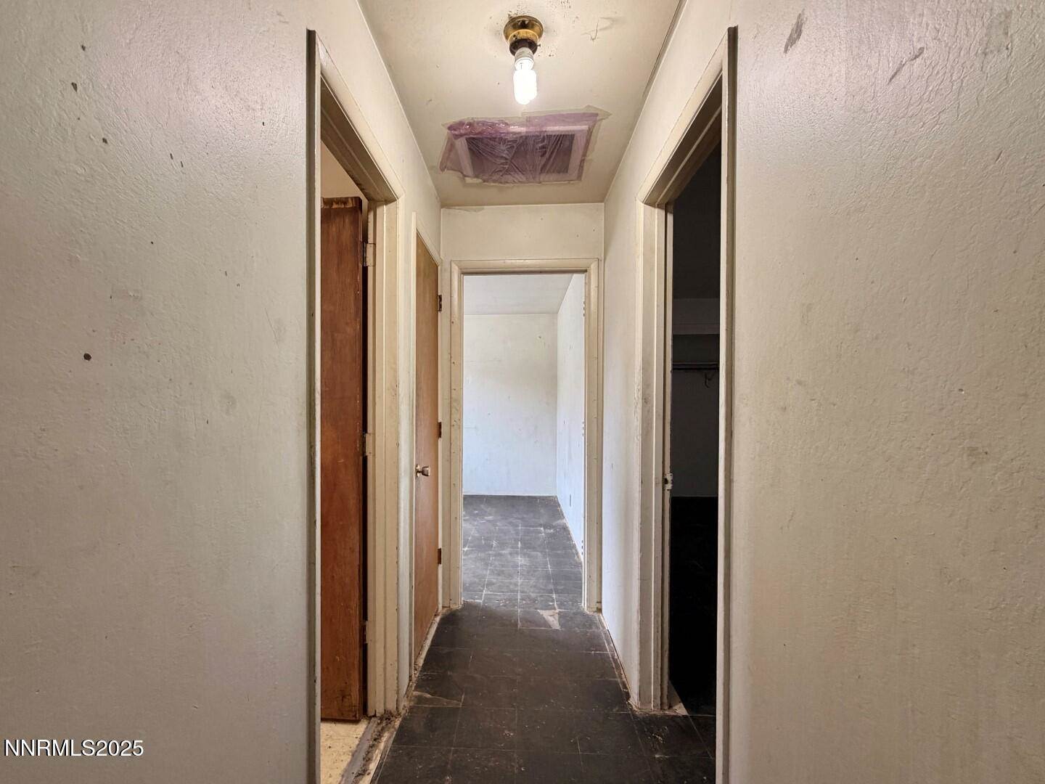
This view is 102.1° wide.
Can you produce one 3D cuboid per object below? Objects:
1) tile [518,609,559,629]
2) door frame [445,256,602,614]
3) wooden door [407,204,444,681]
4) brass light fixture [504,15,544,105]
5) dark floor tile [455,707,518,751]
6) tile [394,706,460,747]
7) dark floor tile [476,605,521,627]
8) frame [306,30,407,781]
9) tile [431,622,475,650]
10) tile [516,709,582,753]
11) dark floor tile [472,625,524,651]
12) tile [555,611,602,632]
[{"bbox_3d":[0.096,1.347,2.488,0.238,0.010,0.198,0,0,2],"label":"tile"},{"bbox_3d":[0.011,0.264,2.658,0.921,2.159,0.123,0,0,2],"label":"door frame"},{"bbox_3d":[-0.507,0.250,2.225,0.060,2.060,0.540,0,-1,1],"label":"wooden door"},{"bbox_3d":[0.004,-1.043,1.375,0.127,0.238,0.127,0,0,0],"label":"brass light fixture"},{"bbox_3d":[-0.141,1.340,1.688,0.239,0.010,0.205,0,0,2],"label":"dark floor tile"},{"bbox_3d":[-0.374,1.340,1.697,0.226,0.010,0.206,0,0,2],"label":"tile"},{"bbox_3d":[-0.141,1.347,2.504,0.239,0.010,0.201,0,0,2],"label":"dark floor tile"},{"bbox_3d":[-0.558,0.253,1.384,0.138,2.159,0.829,0,0,0],"label":"frame"},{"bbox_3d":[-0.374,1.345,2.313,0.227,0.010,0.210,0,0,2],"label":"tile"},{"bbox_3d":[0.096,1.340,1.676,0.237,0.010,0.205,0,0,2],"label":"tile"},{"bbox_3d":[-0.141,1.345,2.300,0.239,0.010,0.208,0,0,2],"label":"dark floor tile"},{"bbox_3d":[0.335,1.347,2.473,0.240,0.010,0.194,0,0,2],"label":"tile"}]

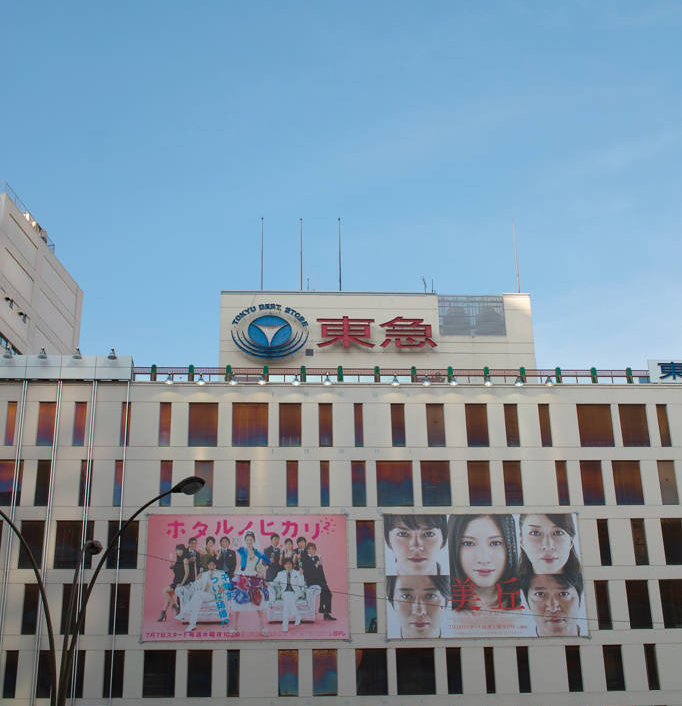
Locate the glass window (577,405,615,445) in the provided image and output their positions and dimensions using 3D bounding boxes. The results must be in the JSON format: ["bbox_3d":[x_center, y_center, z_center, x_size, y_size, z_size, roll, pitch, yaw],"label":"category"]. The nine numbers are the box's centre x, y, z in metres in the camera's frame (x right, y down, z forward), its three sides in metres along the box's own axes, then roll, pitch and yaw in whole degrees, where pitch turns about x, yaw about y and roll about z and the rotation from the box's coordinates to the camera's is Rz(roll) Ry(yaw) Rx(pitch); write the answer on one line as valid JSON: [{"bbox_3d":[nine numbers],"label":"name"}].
[{"bbox_3d":[16.382,4.666,74.850,2.244,2.918,0.150,0,-24,-4],"label":"glass window"}]

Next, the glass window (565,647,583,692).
[{"bbox_3d":[13.584,18.359,67.861,0.872,2.612,0.200,0,-20,-4],"label":"glass window"}]

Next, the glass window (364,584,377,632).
[{"bbox_3d":[1.820,15.438,70.540,0.725,2.992,0.200,0,-22,-4],"label":"glass window"}]

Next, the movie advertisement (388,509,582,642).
[{"bbox_3d":[8.883,13.684,71.941,12.303,7.653,0.080,0,-23,-4],"label":"movie advertisement"}]

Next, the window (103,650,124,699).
[{"bbox_3d":[-12.897,18.192,66.113,1.137,2.607,0.200,0,-20,-4],"label":"window"}]

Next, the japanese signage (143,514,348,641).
[{"bbox_3d":[-5.550,13.272,69.213,11.956,7.518,0.150,0,-24,-4],"label":"japanese signage"}]

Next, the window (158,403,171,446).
[{"bbox_3d":[-11.132,4.559,73.925,0.704,2.905,0.200,0,-22,-4],"label":"window"}]

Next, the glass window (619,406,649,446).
[{"bbox_3d":[18.421,4.544,73.036,1.742,2.845,0.150,0,-23,-3],"label":"glass window"}]

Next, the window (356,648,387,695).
[{"bbox_3d":[1.872,19.011,69.422,1.863,2.707,0.150,0,-23,-4],"label":"window"}]

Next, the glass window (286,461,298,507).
[{"bbox_3d":[-2.910,7.899,70.420,0.691,2.881,0.150,0,-23,-3],"label":"glass window"}]

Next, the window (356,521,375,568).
[{"bbox_3d":[1.567,11.807,71.958,1.139,2.949,0.200,0,-22,-4],"label":"window"}]

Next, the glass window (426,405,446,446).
[{"bbox_3d":[6.199,4.697,75.715,1.132,2.958,0.150,0,-23,-4],"label":"glass window"}]

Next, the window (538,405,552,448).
[{"bbox_3d":[12.782,4.519,72.739,0.672,2.847,0.150,0,-23,-3],"label":"window"}]

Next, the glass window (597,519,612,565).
[{"bbox_3d":[16.534,11.874,72.993,0.667,2.931,0.200,0,-22,-4],"label":"glass window"}]

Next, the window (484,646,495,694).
[{"bbox_3d":[8.890,18.897,69.460,0.536,2.673,0.150,0,-21,-4],"label":"window"}]

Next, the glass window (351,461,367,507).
[{"bbox_3d":[1.151,8.246,73.337,0.870,2.938,0.200,0,-22,-4],"label":"glass window"}]

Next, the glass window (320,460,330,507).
[{"bbox_3d":[-0.972,8.105,72.148,0.563,2.941,0.150,0,-24,-4],"label":"glass window"}]

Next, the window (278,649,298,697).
[{"bbox_3d":[-3.075,18.911,68.820,1.119,2.689,0.200,0,-22,-4],"label":"window"}]

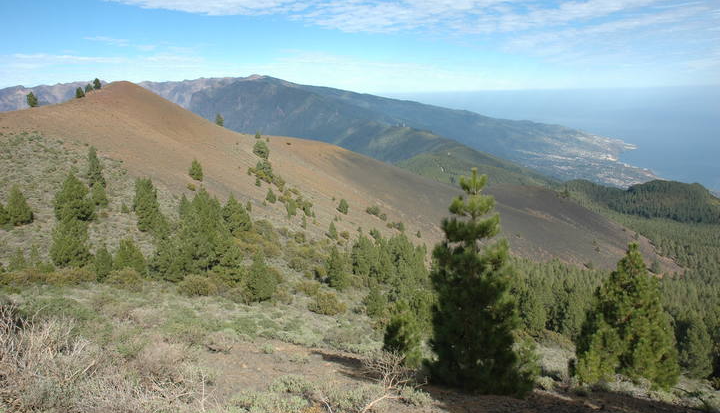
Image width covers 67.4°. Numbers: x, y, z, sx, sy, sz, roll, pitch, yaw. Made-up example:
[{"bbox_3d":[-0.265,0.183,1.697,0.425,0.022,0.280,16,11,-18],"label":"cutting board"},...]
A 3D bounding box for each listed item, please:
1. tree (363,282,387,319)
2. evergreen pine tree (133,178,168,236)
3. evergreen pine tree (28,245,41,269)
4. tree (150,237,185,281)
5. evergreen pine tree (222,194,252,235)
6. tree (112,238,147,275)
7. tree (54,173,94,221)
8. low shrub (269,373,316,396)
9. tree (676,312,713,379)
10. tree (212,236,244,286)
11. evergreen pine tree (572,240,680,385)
[{"bbox_3d":[1.116,7.212,42.000,1.875,2.896,1.875,-1,13,0],"label":"tree"},{"bbox_3d":[-28.919,-0.142,74.000,4.653,7.755,4.653,-1,13,0],"label":"evergreen pine tree"},{"bbox_3d":[-29.558,4.631,49.000,1.090,2.114,1.090,-9,15,-31],"label":"evergreen pine tree"},{"bbox_3d":[-17.035,4.715,48.000,3.202,3.797,3.202,-6,14,-20],"label":"tree"},{"bbox_3d":[-13.167,0.860,58.000,3.225,4.379,3.225,-4,13,-13],"label":"evergreen pine tree"},{"bbox_3d":[-24.872,5.218,58.000,3.393,3.897,3.393,-1,13,0],"label":"tree"},{"bbox_3d":[-32.804,-1.034,62.000,4.596,5.350,4.596,-8,15,-28],"label":"tree"},{"bbox_3d":[-0.838,2.177,6.600,0.563,0.250,0.500,-3,13,-8],"label":"low shrub"},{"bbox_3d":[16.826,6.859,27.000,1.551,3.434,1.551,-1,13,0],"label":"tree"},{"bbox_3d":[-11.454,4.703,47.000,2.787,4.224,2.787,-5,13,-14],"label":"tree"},{"bbox_3d":[7.690,3.000,15.500,2.720,4.019,2.720,-1,13,0],"label":"evergreen pine tree"}]

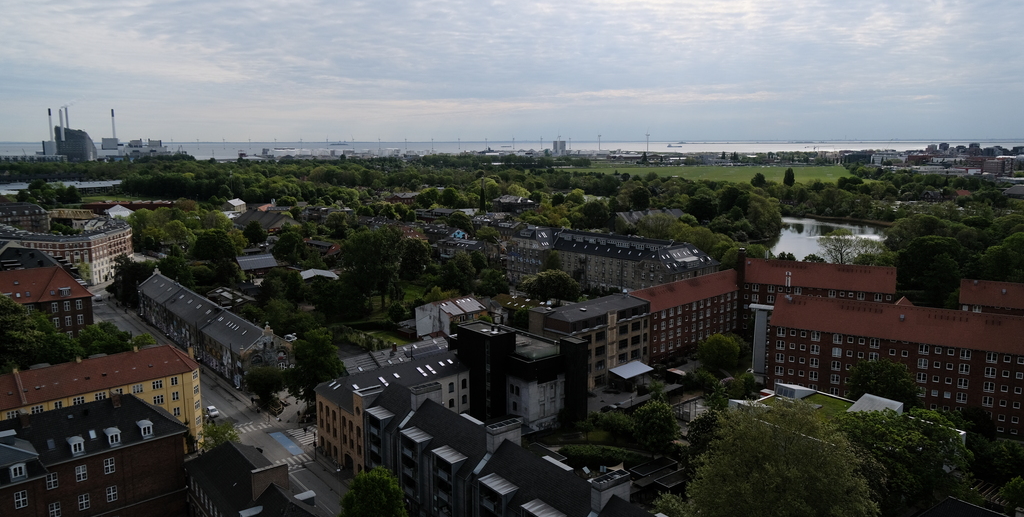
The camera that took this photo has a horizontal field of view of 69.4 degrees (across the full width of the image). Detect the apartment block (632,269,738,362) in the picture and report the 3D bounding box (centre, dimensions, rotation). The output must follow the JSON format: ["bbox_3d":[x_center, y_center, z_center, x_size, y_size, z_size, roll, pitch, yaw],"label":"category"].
[{"bbox_3d":[43.420,13.730,192.420,41.500,15.800,12.000,-9,13,-43],"label":"apartment block"}]

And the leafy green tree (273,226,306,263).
[{"bbox_3d":[-97.500,-4.790,324.400,13.800,13.800,13.800,0,9,0],"label":"leafy green tree"}]

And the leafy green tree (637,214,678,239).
[{"bbox_3d":[68.765,-9.940,350.320,18.359,22.348,18.359,0,9,0],"label":"leafy green tree"}]

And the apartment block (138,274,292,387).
[{"bbox_3d":[-80.170,15.890,192.780,11.300,12.000,90.000,-7,12,-38],"label":"apartment block"}]

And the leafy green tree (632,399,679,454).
[{"bbox_3d":[26.102,30.905,133.713,8.056,11.130,8.056,0,9,0],"label":"leafy green tree"}]

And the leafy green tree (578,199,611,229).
[{"bbox_3d":[49.570,-25.720,435.320,17.710,16.830,17.710,1,9,6],"label":"leafy green tree"}]

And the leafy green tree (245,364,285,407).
[{"bbox_3d":[-49.200,25.250,146.970,8.180,7.860,8.180,-3,10,-19],"label":"leafy green tree"}]

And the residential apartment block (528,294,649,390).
[{"bbox_3d":[19.169,20.034,178.625,29.777,18.277,12.937,-9,13,-43],"label":"residential apartment block"}]

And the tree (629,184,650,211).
[{"bbox_3d":[87.100,-38.830,504.770,14.380,20.560,14.380,1,9,10],"label":"tree"}]

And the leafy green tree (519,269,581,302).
[{"bbox_3d":[12.600,9.760,240.140,19.600,12.000,19.600,0,9,0],"label":"leafy green tree"}]

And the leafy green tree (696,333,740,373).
[{"bbox_3d":[47.900,22.230,171.250,9.500,9.400,9.500,0,9,0],"label":"leafy green tree"}]

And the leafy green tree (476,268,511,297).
[{"bbox_3d":[-6.180,8.240,245.800,11.000,9.980,11.000,0,9,-1],"label":"leafy green tree"}]

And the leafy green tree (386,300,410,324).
[{"bbox_3d":[-32.860,15.320,212.630,6.630,6.630,6.630,-2,9,-9],"label":"leafy green tree"}]

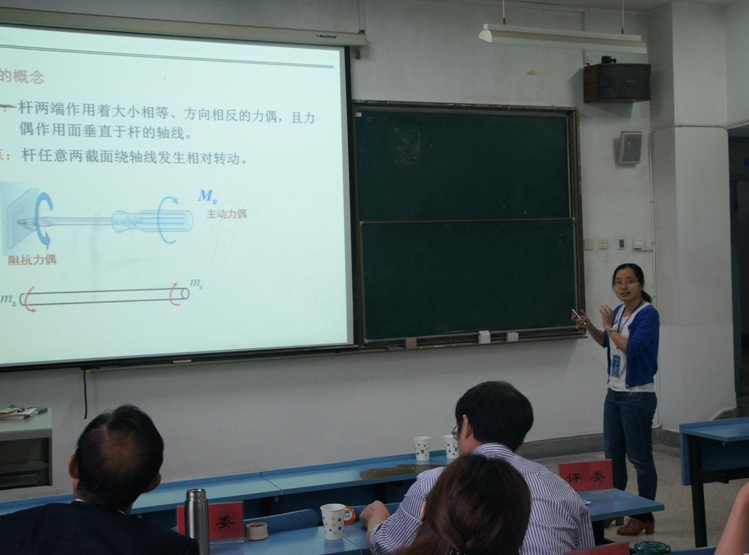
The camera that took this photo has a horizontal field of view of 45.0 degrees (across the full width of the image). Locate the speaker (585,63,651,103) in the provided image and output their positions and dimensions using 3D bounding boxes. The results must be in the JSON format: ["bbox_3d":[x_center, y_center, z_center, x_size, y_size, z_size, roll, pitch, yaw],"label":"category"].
[{"bbox_3d":[1.961,-1.565,7.313,0.455,0.285,0.260,-2,7,-13],"label":"speaker"}]

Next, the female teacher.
[{"bbox_3d":[1.424,0.714,5.336,0.480,1.600,0.460,-2,0,-37],"label":"female teacher"}]

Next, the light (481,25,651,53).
[{"bbox_3d":[1.311,-1.647,6.240,1.240,0.110,0.185,-2,22,-21],"label":"light"}]

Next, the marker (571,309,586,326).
[{"bbox_3d":[1.201,0.235,5.295,0.014,0.145,0.014,-43,21,0],"label":"marker"}]

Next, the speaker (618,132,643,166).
[{"bbox_3d":[2.127,-1.079,7.546,0.190,0.265,0.110,-2,10,-15],"label":"speaker"}]

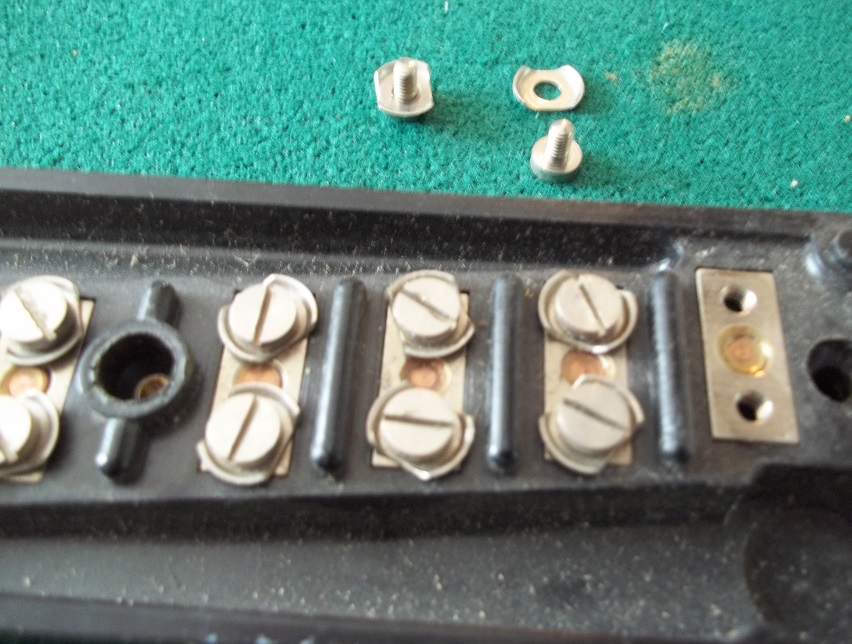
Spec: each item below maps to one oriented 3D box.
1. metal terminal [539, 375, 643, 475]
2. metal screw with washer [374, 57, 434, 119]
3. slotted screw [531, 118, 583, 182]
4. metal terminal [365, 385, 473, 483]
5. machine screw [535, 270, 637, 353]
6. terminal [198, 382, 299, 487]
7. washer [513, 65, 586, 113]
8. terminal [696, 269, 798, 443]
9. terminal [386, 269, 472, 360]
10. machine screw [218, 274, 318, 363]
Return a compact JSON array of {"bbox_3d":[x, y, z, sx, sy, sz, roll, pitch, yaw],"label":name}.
[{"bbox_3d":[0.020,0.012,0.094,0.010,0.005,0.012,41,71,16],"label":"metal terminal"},{"bbox_3d":[-0.003,-0.039,0.131,0.010,0.011,0.012,-5,60,-4],"label":"metal screw with washer"},{"bbox_3d":[0.021,-0.028,0.125,0.008,0.011,0.008,2,60,3],"label":"slotted screw"},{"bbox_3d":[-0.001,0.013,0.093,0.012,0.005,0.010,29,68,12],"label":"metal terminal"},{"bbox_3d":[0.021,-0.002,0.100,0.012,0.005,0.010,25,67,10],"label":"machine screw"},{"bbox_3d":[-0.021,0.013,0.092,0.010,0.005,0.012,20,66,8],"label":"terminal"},{"bbox_3d":[0.021,-0.040,0.135,0.012,0.002,0.009,4,60,0],"label":"washer"},{"bbox_3d":[0.040,0.004,0.101,0.010,0.002,0.023,4,65,0],"label":"terminal"},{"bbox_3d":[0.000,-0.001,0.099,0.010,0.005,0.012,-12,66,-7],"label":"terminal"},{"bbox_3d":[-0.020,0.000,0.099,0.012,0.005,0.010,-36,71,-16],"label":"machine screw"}]

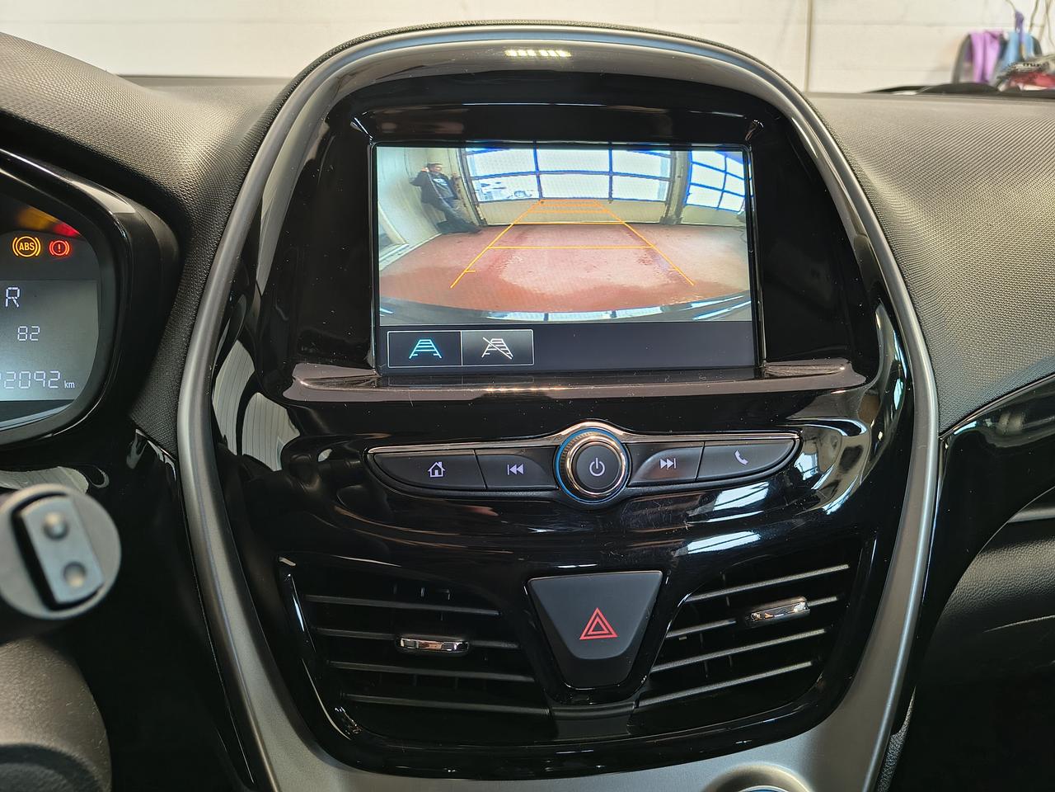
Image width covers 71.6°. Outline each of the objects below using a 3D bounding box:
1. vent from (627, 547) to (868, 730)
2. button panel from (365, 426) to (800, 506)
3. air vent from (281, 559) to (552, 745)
[{"bbox_3d":[0.083,0.087,0.280,0.091,0.064,0.030,-6,14,-16],"label":"vent"},{"bbox_3d":[0.023,0.024,0.257,0.153,0.027,0.018,-1,-4,-6],"label":"button panel"},{"bbox_3d":[-0.038,0.090,0.268,0.091,0.064,0.030,4,13,4],"label":"air vent"}]

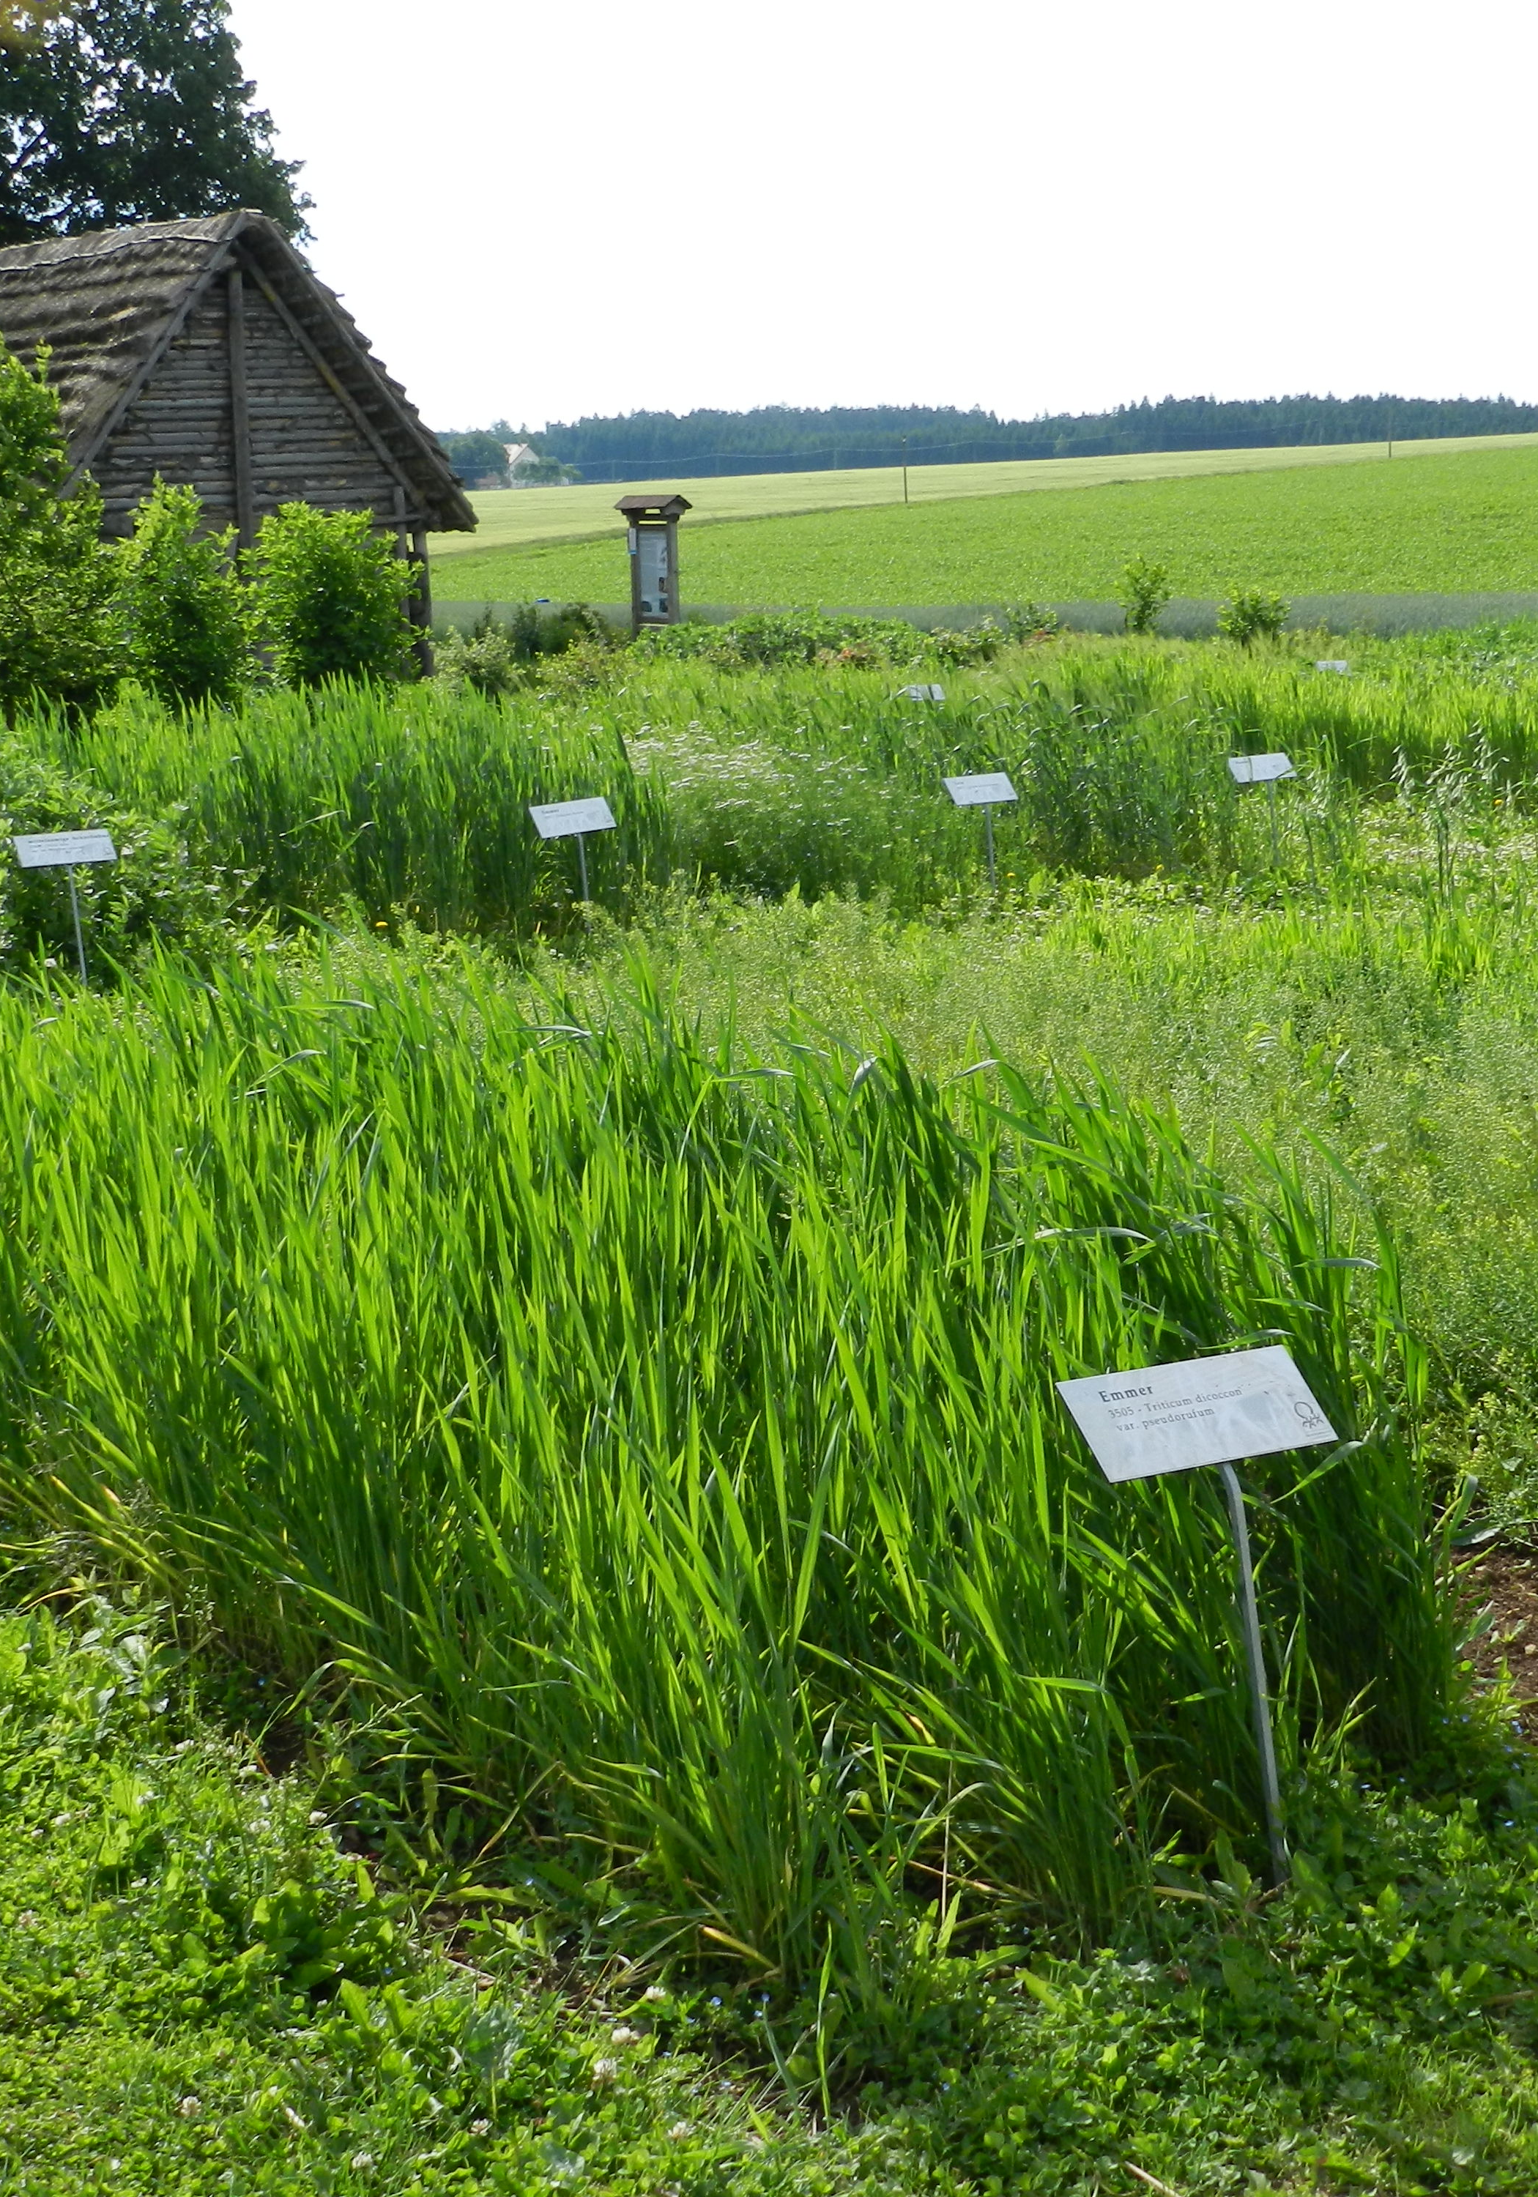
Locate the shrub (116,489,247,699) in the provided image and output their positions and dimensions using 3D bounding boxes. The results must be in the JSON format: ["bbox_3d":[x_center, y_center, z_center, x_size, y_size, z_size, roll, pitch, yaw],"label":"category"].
[{"bbox_3d":[-5.326,-4.571,29.510,1.220,2.100,1.200,-4,12,-10],"label":"shrub"}]

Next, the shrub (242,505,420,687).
[{"bbox_3d":[-4.167,-4.733,30.995,1.680,1.950,1.600,-3,12,-7],"label":"shrub"}]

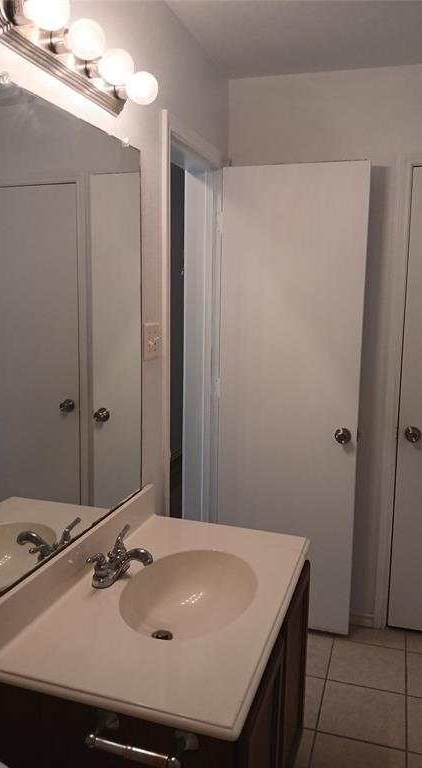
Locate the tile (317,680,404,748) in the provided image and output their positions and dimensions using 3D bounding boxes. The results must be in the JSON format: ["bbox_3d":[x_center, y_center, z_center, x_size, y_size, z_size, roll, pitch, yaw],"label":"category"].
[{"bbox_3d":[0.575,1.243,2.173,0.304,0.010,0.304,3,9,18],"label":"tile"}]

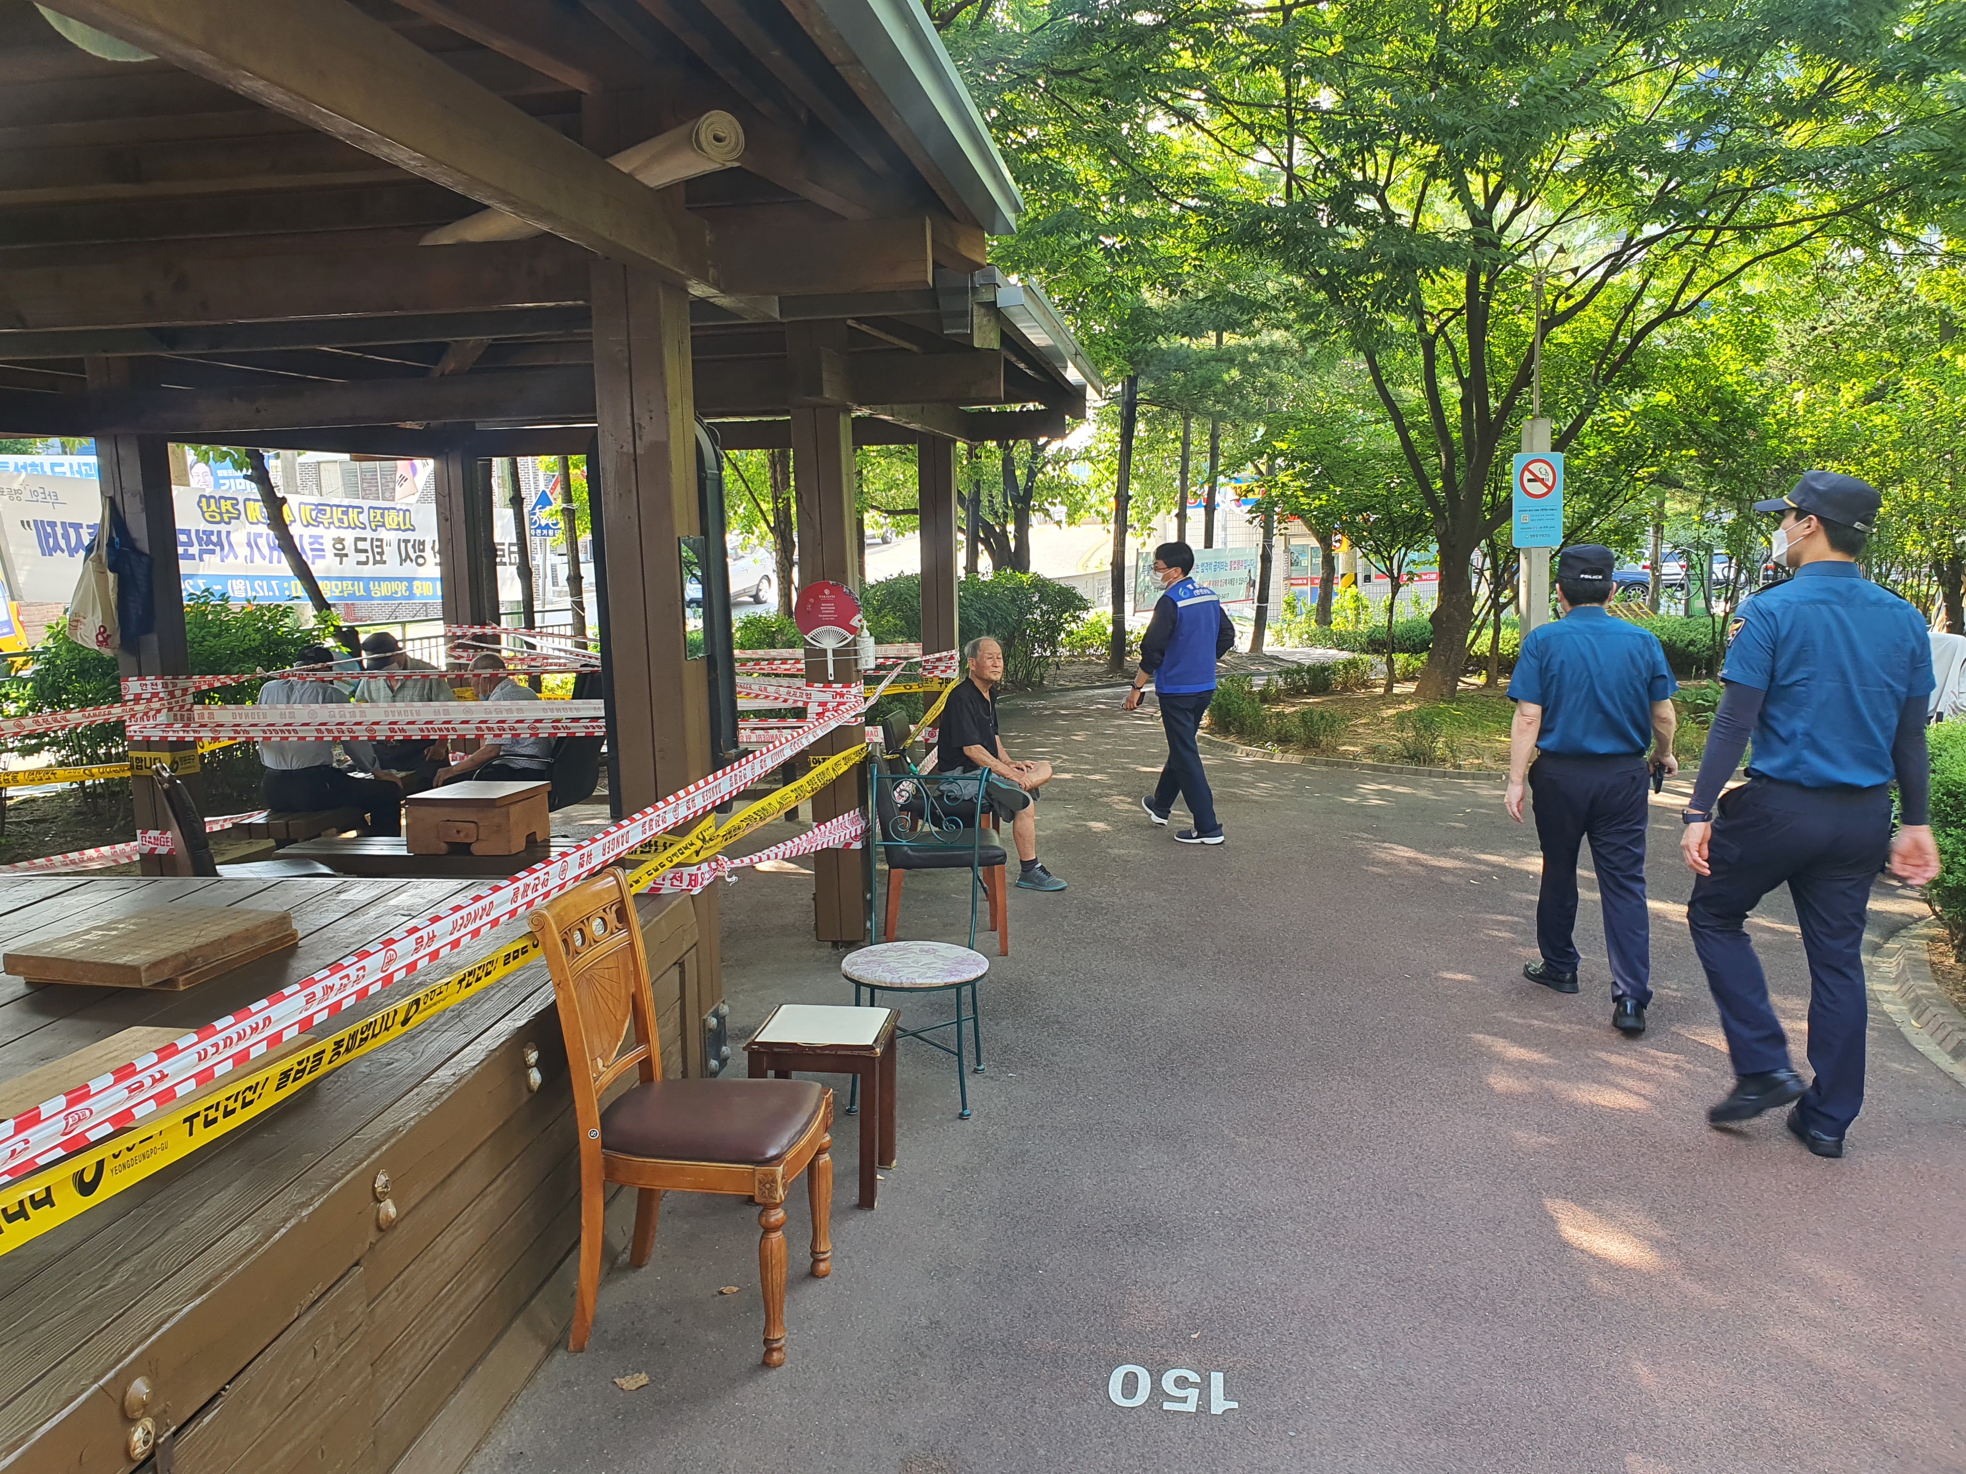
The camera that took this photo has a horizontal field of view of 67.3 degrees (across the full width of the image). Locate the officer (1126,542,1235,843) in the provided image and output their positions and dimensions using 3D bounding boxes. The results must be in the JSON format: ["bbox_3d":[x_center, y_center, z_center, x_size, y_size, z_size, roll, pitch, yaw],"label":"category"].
[{"bbox_3d":[1.111,-0.271,8.292,0.540,1.660,0.620,-8,11,-37],"label":"officer"}]

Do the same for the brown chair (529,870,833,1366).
[{"bbox_3d":[-0.657,0.839,3.372,0.540,1.010,0.460,0,9,9],"label":"brown chair"}]

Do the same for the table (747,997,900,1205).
[{"bbox_3d":[-0.428,1.014,4.040,0.360,0.450,0.320,0,9,8],"label":"table"}]

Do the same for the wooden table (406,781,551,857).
[{"bbox_3d":[-2.250,0.357,6.617,0.470,0.255,0.440,0,8,8],"label":"wooden table"}]

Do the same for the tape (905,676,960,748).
[{"bbox_3d":[-0.255,-0.163,7.928,0.100,0.190,1.800,0,9,8],"label":"tape"}]

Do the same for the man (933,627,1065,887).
[{"bbox_3d":[0.078,0.141,7.582,0.660,1.240,0.520,3,9,28],"label":"man"}]

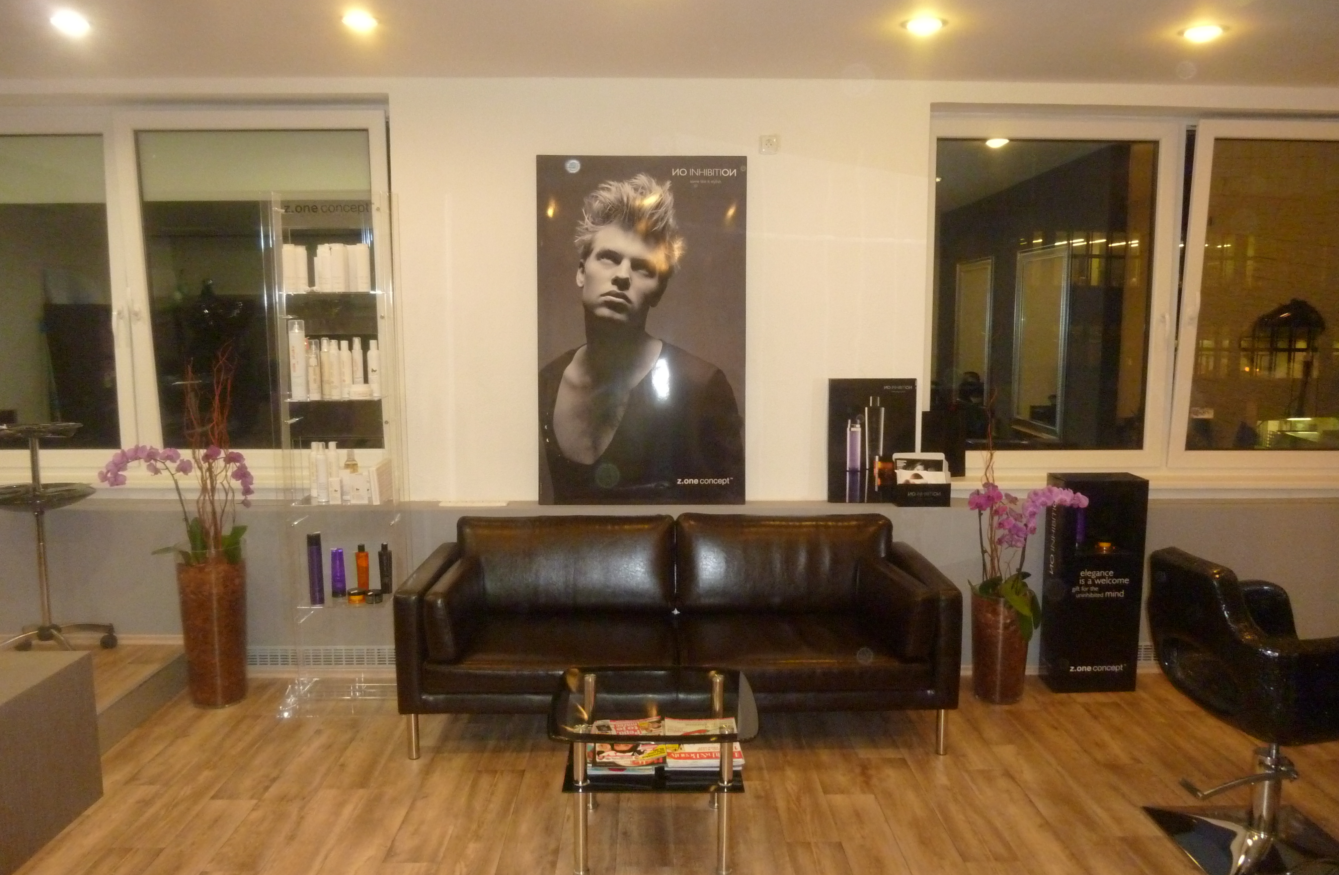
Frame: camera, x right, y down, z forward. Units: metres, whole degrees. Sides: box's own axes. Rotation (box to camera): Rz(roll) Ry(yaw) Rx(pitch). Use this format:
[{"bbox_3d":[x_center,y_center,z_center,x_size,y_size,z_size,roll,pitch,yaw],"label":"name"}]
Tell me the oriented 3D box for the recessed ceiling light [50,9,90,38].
[{"bbox_3d":[-2.081,-1.430,3.367,0.130,0.050,0.130,0,7,-1],"label":"recessed ceiling light"}]

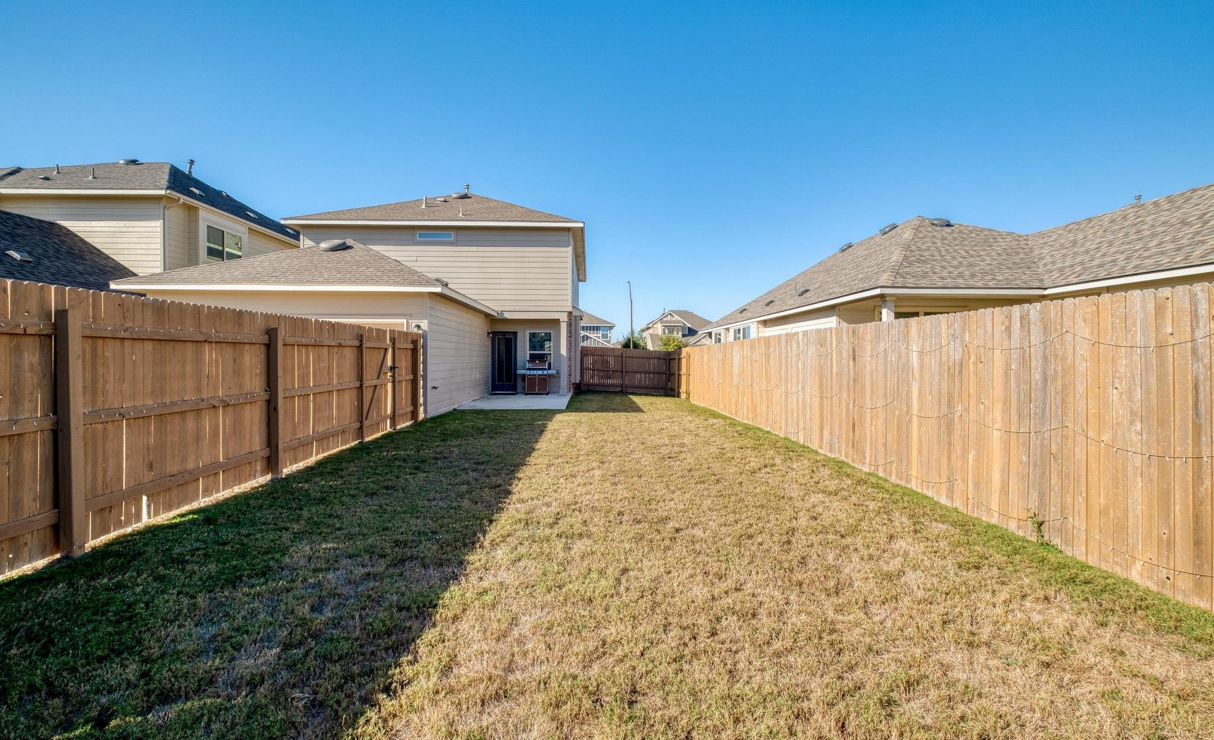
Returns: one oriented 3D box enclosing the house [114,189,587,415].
[{"bbox_3d":[-5.521,-3.171,18.935,9.450,8.050,17.250,0,1,-2],"label":"house"}]

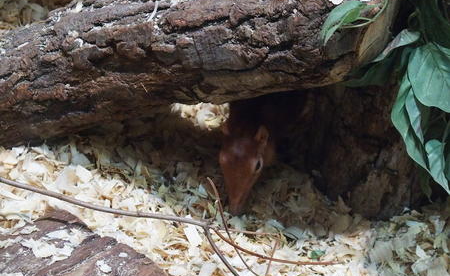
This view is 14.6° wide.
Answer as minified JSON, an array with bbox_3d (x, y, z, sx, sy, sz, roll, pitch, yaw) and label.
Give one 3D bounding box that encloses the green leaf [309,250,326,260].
[{"bbox_3d":[0.079,0.100,1.500,0.015,0.005,0.010,-8,31,-13],"label":"green leaf"}]

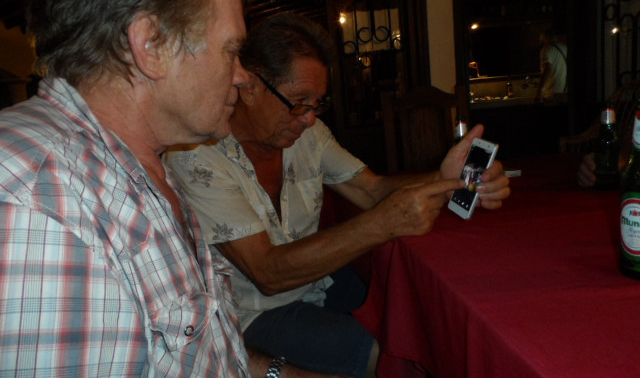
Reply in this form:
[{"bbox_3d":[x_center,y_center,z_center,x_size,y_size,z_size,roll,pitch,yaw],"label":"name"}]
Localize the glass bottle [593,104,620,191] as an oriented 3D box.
[{"bbox_3d":[0.805,-0.122,1.240,0.062,0.233,0.062,-6,9,0],"label":"glass bottle"}]

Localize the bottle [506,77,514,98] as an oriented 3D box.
[{"bbox_3d":[2.104,-1.121,4.900,0.068,0.225,0.068,-6,9,0],"label":"bottle"}]

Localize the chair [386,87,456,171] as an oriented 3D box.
[{"bbox_3d":[0.640,0.030,2.360,0.470,1.100,0.500,-6,9,0],"label":"chair"}]

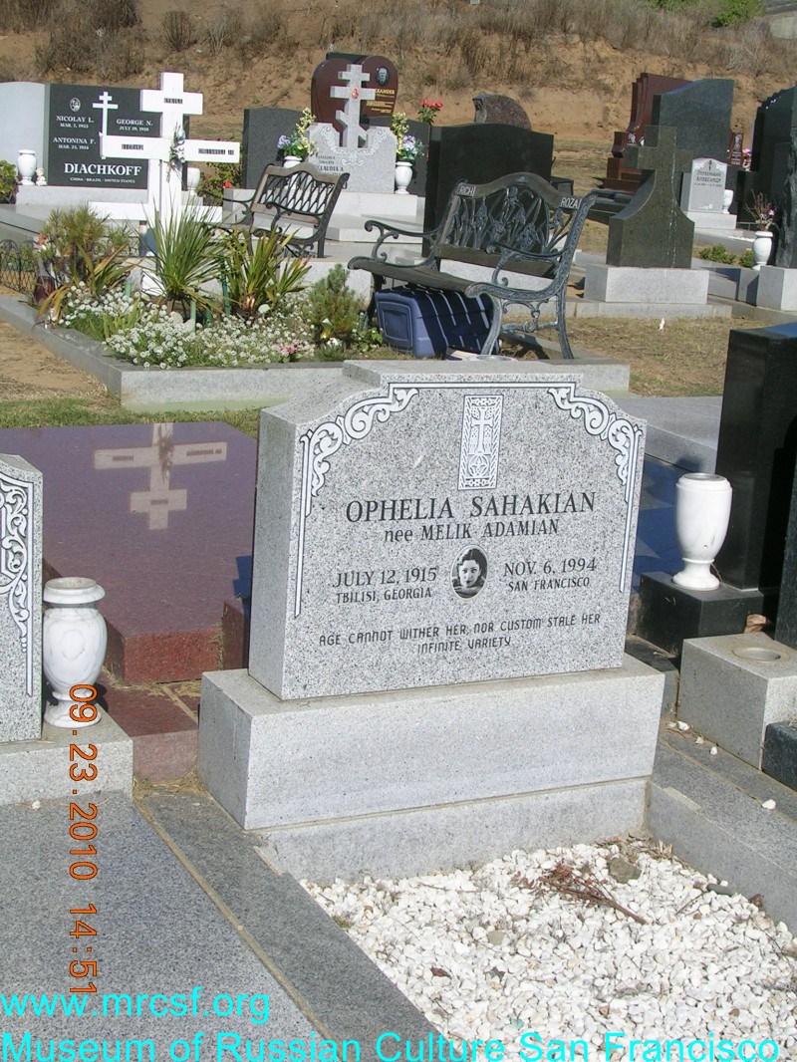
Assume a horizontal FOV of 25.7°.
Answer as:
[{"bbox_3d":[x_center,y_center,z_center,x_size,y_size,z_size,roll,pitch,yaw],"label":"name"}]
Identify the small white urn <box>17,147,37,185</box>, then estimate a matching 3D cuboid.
[{"bbox_3d":[-3.080,-3.010,14.500,0.153,0.287,0.153,-3,15,-27],"label":"small white urn"}]

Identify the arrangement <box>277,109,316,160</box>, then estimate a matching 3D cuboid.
[{"bbox_3d":[-0.917,-3.563,15.700,0.350,0.460,0.310,-3,15,-27],"label":"arrangement"}]

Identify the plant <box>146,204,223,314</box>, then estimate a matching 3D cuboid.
[{"bbox_3d":[-1.118,-1.425,9.150,0.430,0.570,0.420,-3,15,-27],"label":"plant"}]

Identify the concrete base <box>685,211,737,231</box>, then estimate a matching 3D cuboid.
[{"bbox_3d":[3.149,-3.241,18.251,0.700,0.150,0.300,-3,15,-26],"label":"concrete base"}]

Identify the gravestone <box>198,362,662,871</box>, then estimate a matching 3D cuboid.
[{"bbox_3d":[0.093,0.150,3.480,0.914,0.950,0.260,-3,15,-27],"label":"gravestone"}]

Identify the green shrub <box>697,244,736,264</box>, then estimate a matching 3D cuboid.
[{"bbox_3d":[2.675,-2.332,14.700,0.290,0.170,0.270,-3,15,-26],"label":"green shrub"}]

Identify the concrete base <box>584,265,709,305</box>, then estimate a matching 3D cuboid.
[{"bbox_3d":[1.856,-1.838,13.048,0.905,0.250,0.290,-3,15,-26],"label":"concrete base"}]

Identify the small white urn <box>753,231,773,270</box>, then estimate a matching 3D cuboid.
[{"bbox_3d":[2.644,-2.036,12.700,0.143,0.287,0.143,-3,15,-27],"label":"small white urn"}]

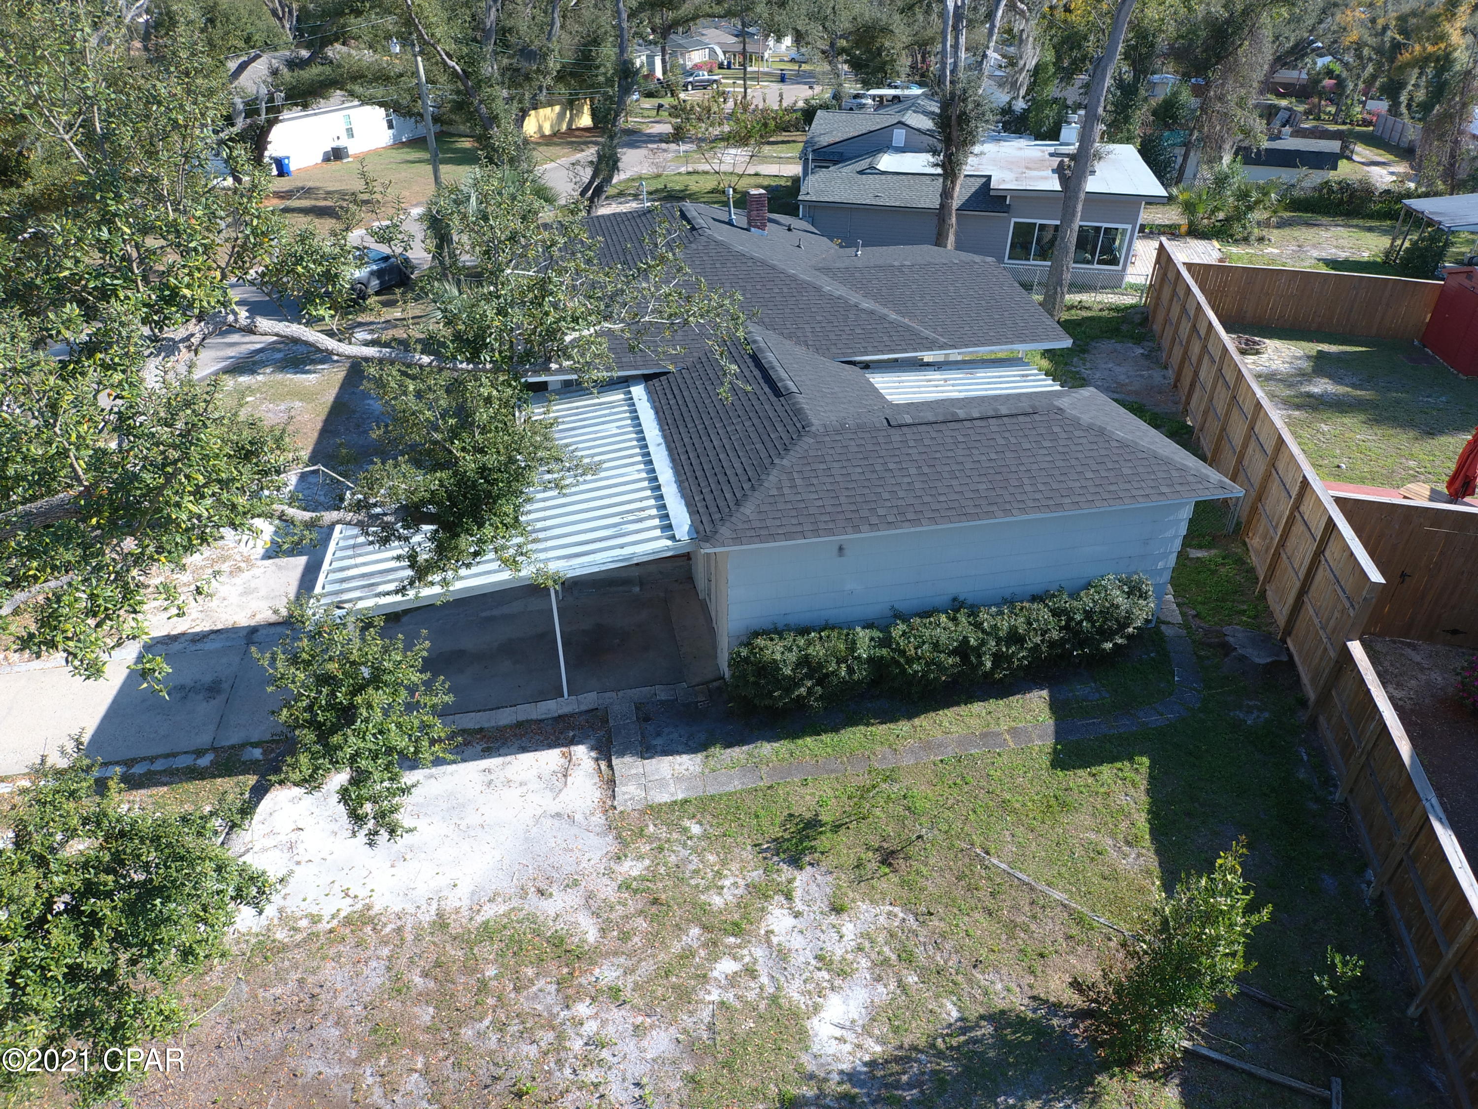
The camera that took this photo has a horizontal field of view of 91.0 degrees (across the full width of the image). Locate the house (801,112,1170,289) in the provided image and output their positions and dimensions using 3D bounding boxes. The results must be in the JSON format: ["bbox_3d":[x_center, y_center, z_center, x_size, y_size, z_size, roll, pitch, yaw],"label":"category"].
[{"bbox_3d":[10.628,-18.134,35.207,14.300,4.600,16.200,6,36,7],"label":"house"}]

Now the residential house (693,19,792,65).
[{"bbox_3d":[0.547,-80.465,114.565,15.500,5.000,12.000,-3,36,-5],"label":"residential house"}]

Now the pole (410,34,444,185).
[{"bbox_3d":[-17.095,-23.711,39.802,0.340,8.000,0.340,1,36,0],"label":"pole"}]

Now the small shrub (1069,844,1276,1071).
[{"bbox_3d":[3.836,3.607,6.544,1.500,2.050,1.450,1,36,0],"label":"small shrub"}]

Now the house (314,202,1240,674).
[{"bbox_3d":[-0.286,-5.941,18.644,14.600,3.850,20.550,-6,36,-9],"label":"house"}]

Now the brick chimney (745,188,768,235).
[{"bbox_3d":[0.498,-10.023,21.402,0.620,1.293,0.550,-6,36,-9],"label":"brick chimney"}]

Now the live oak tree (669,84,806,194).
[{"bbox_3d":[-0.064,-24.271,42.833,7.600,5.500,6.800,1,36,0],"label":"live oak tree"}]

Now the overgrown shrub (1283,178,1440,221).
[{"bbox_3d":[33.873,-19.532,39.852,7.426,1.900,1.900,11,37,14],"label":"overgrown shrub"}]

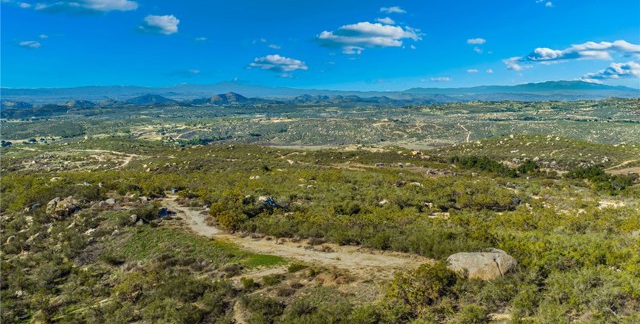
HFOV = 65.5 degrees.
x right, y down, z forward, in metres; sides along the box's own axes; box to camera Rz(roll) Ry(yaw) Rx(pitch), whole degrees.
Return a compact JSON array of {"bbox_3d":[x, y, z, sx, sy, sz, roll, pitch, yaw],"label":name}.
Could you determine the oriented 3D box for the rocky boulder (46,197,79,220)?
[{"bbox_3d":[-30.020,5.421,58.000,3.700,2.200,2.800,-4,9,-28],"label":"rocky boulder"}]

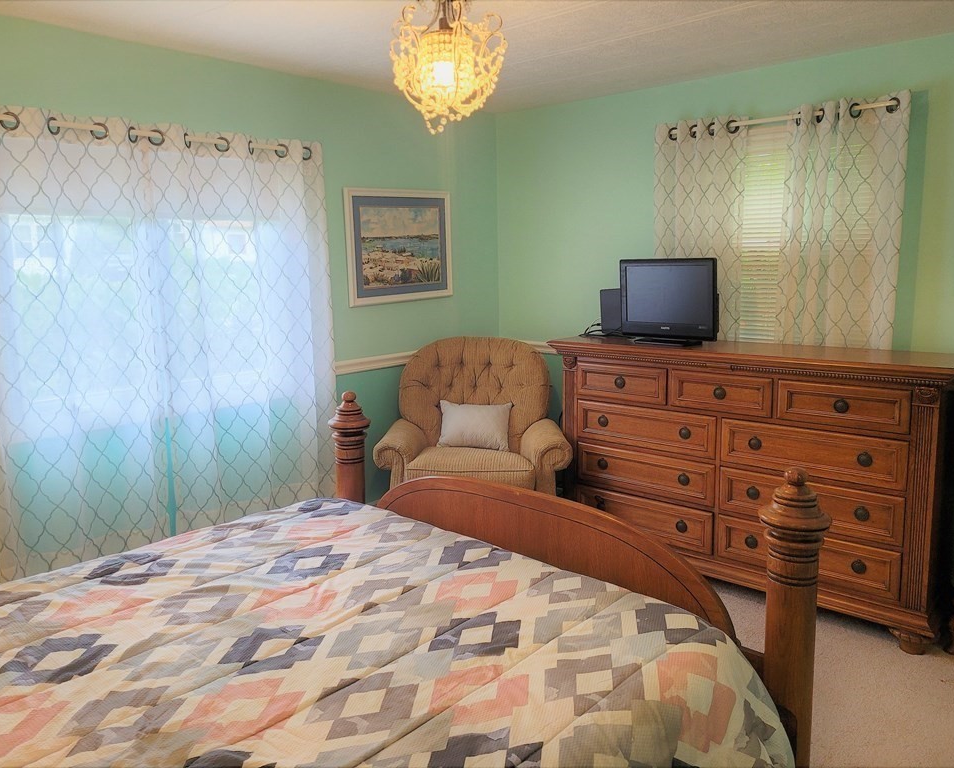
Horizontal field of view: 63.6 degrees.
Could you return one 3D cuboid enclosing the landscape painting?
[{"bbox_3d":[-0.354,-0.677,3.787,0.030,0.535,0.705,7,12,41],"label":"landscape painting"}]

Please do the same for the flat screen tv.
[{"bbox_3d":[0.868,-0.377,3.521,0.170,0.381,0.505,-10,12,-41],"label":"flat screen tv"}]

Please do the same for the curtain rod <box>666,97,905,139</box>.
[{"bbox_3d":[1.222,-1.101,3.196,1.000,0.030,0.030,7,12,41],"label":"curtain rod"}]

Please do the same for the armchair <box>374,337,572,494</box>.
[{"bbox_3d":[-0.018,0.315,3.801,0.890,1.070,0.860,-1,9,0],"label":"armchair"}]

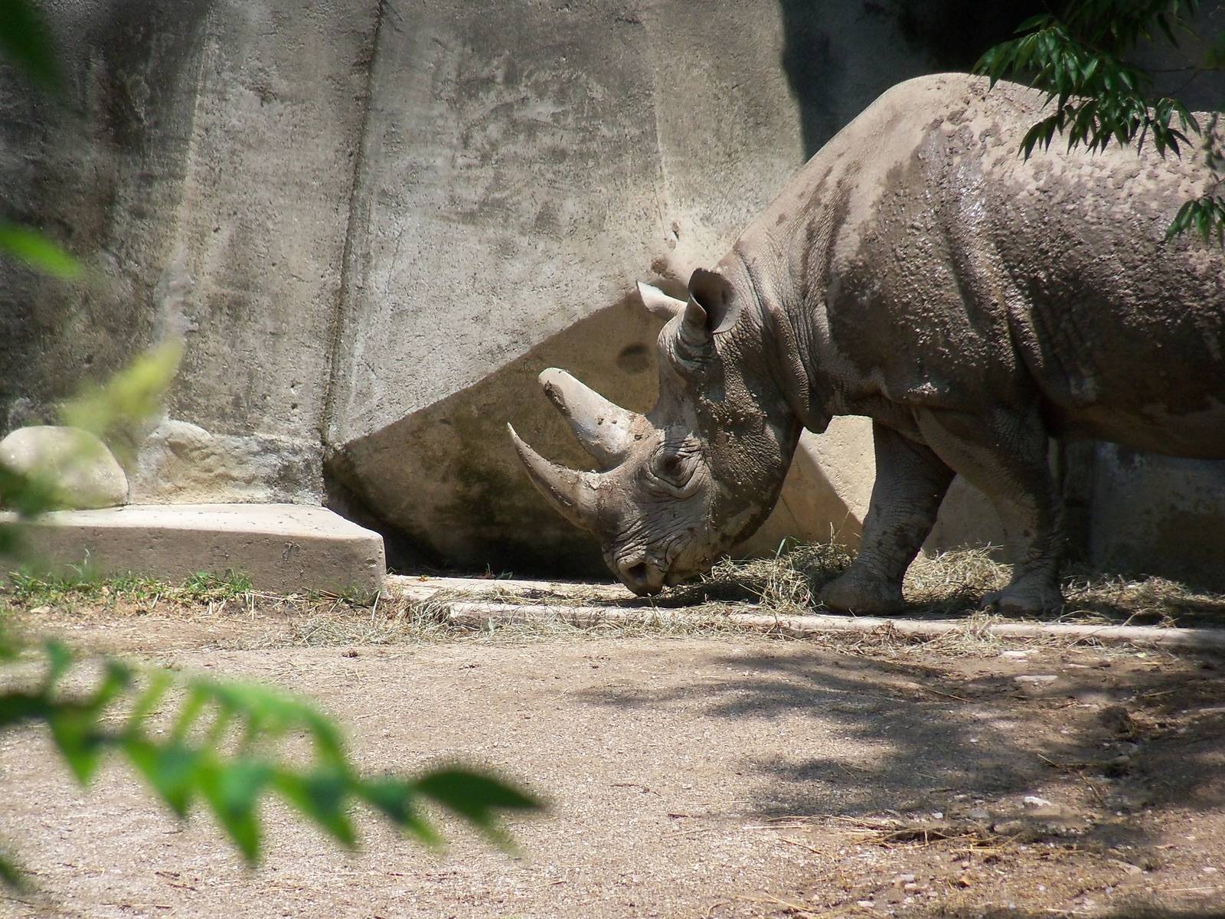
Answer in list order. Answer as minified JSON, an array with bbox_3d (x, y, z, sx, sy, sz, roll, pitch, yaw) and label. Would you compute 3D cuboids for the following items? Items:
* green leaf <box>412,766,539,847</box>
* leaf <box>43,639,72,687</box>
[{"bbox_3d":[-0.093,0.238,8.500,0.087,0.052,0.045,0,7,0],"label":"green leaf"},{"bbox_3d":[-0.381,0.140,8.500,0.021,0.033,0.025,0,7,0],"label":"leaf"}]

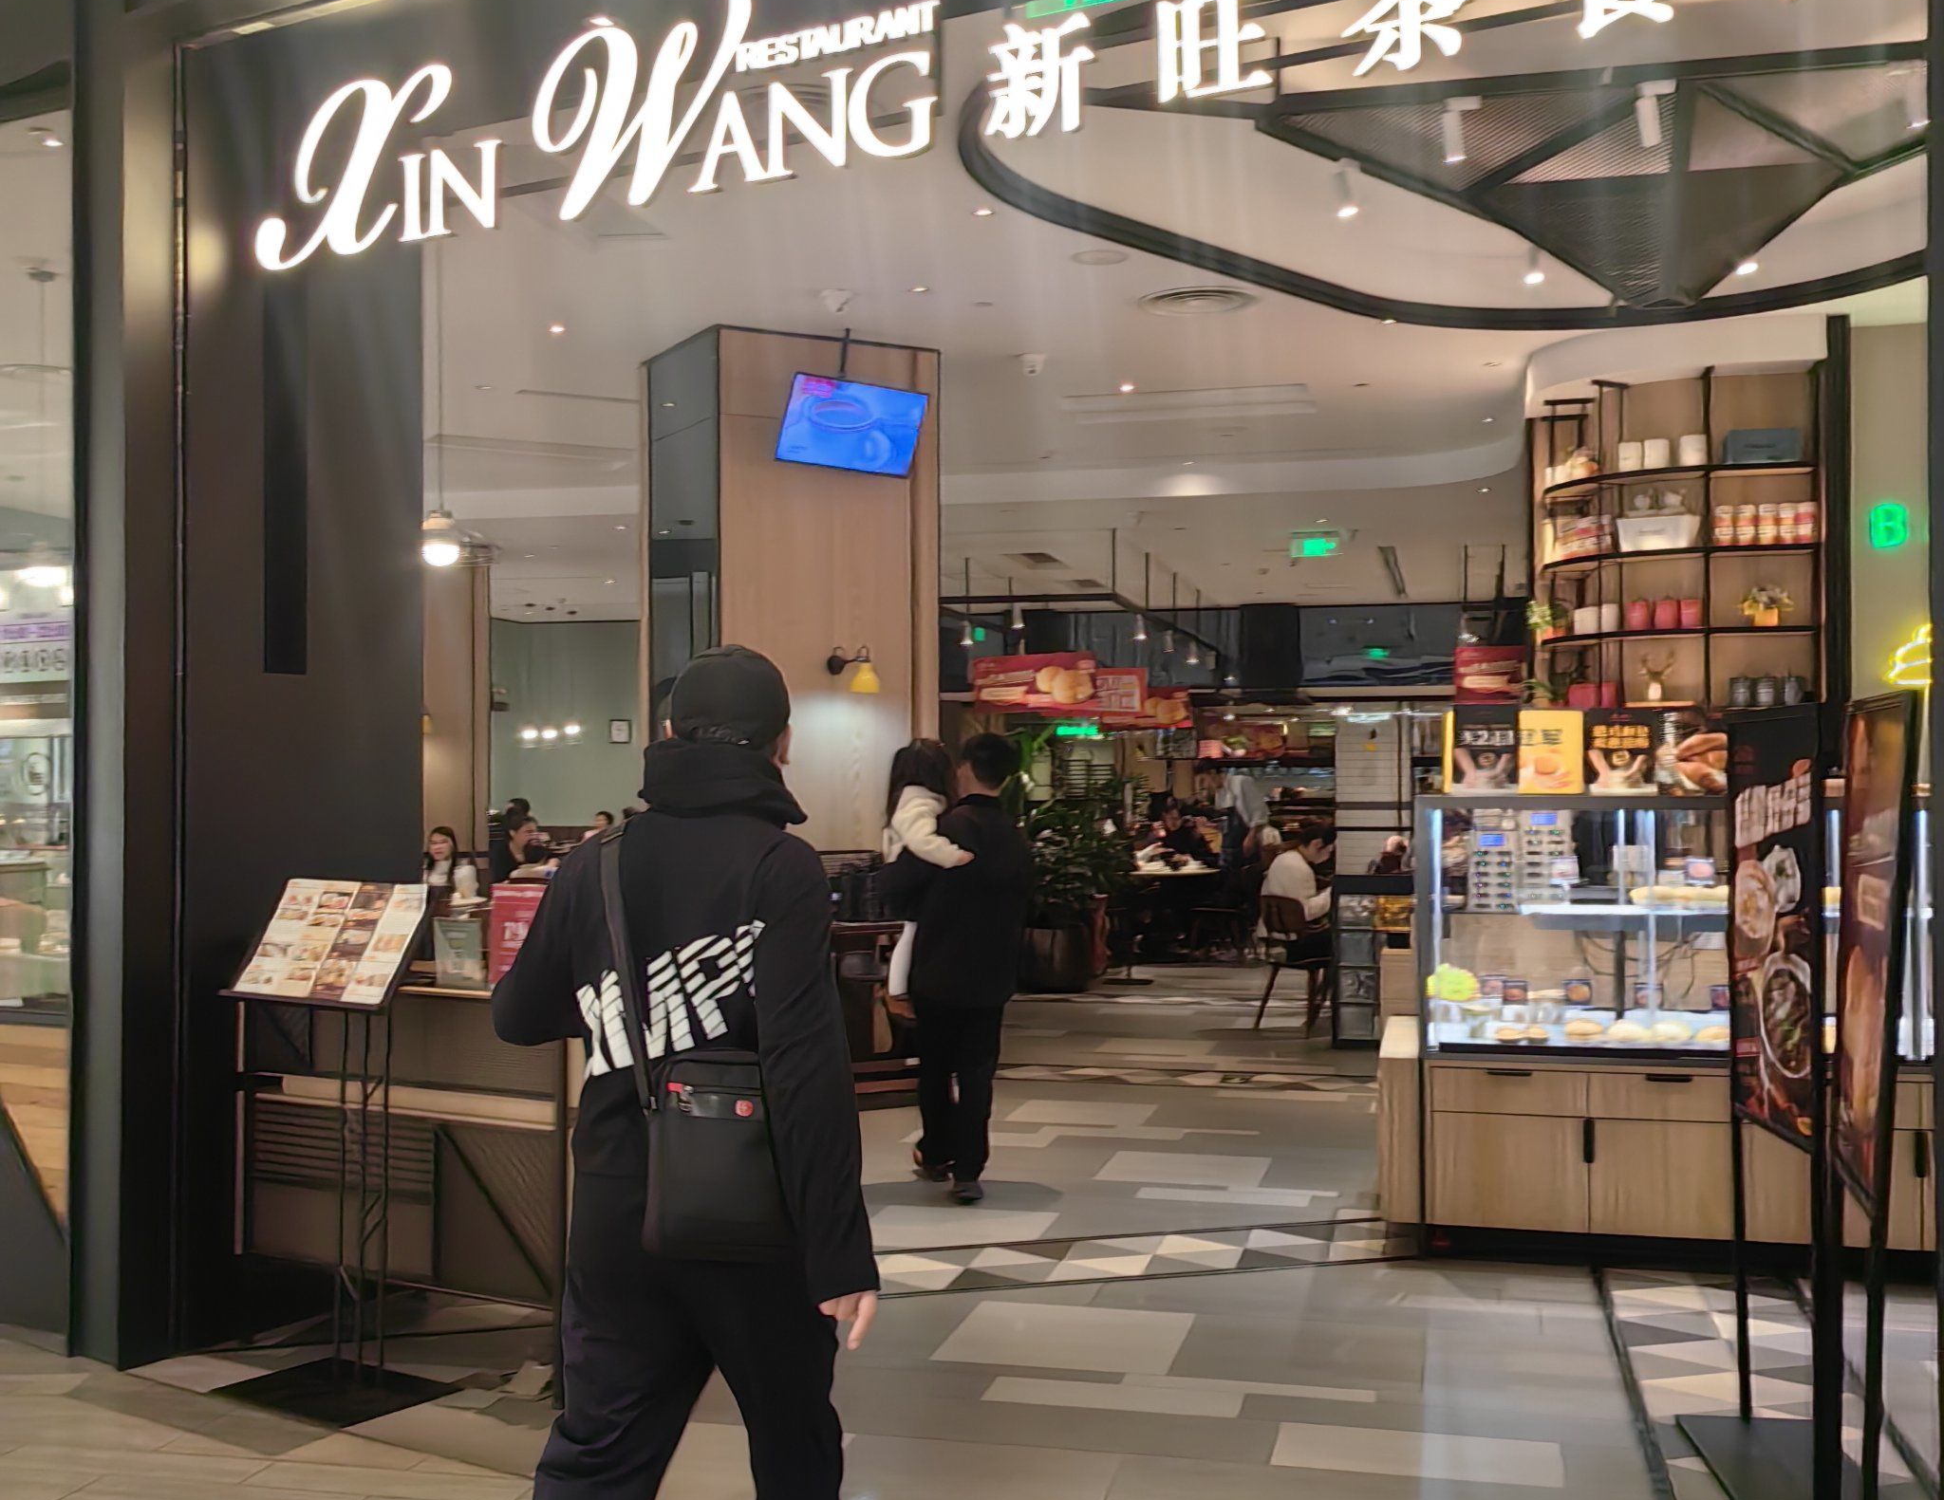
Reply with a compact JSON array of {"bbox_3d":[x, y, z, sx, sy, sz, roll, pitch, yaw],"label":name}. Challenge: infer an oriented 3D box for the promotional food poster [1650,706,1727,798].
[{"bbox_3d":[2.247,0.006,6.320,0.240,0.280,0.040,0,-1,9],"label":"promotional food poster"}]

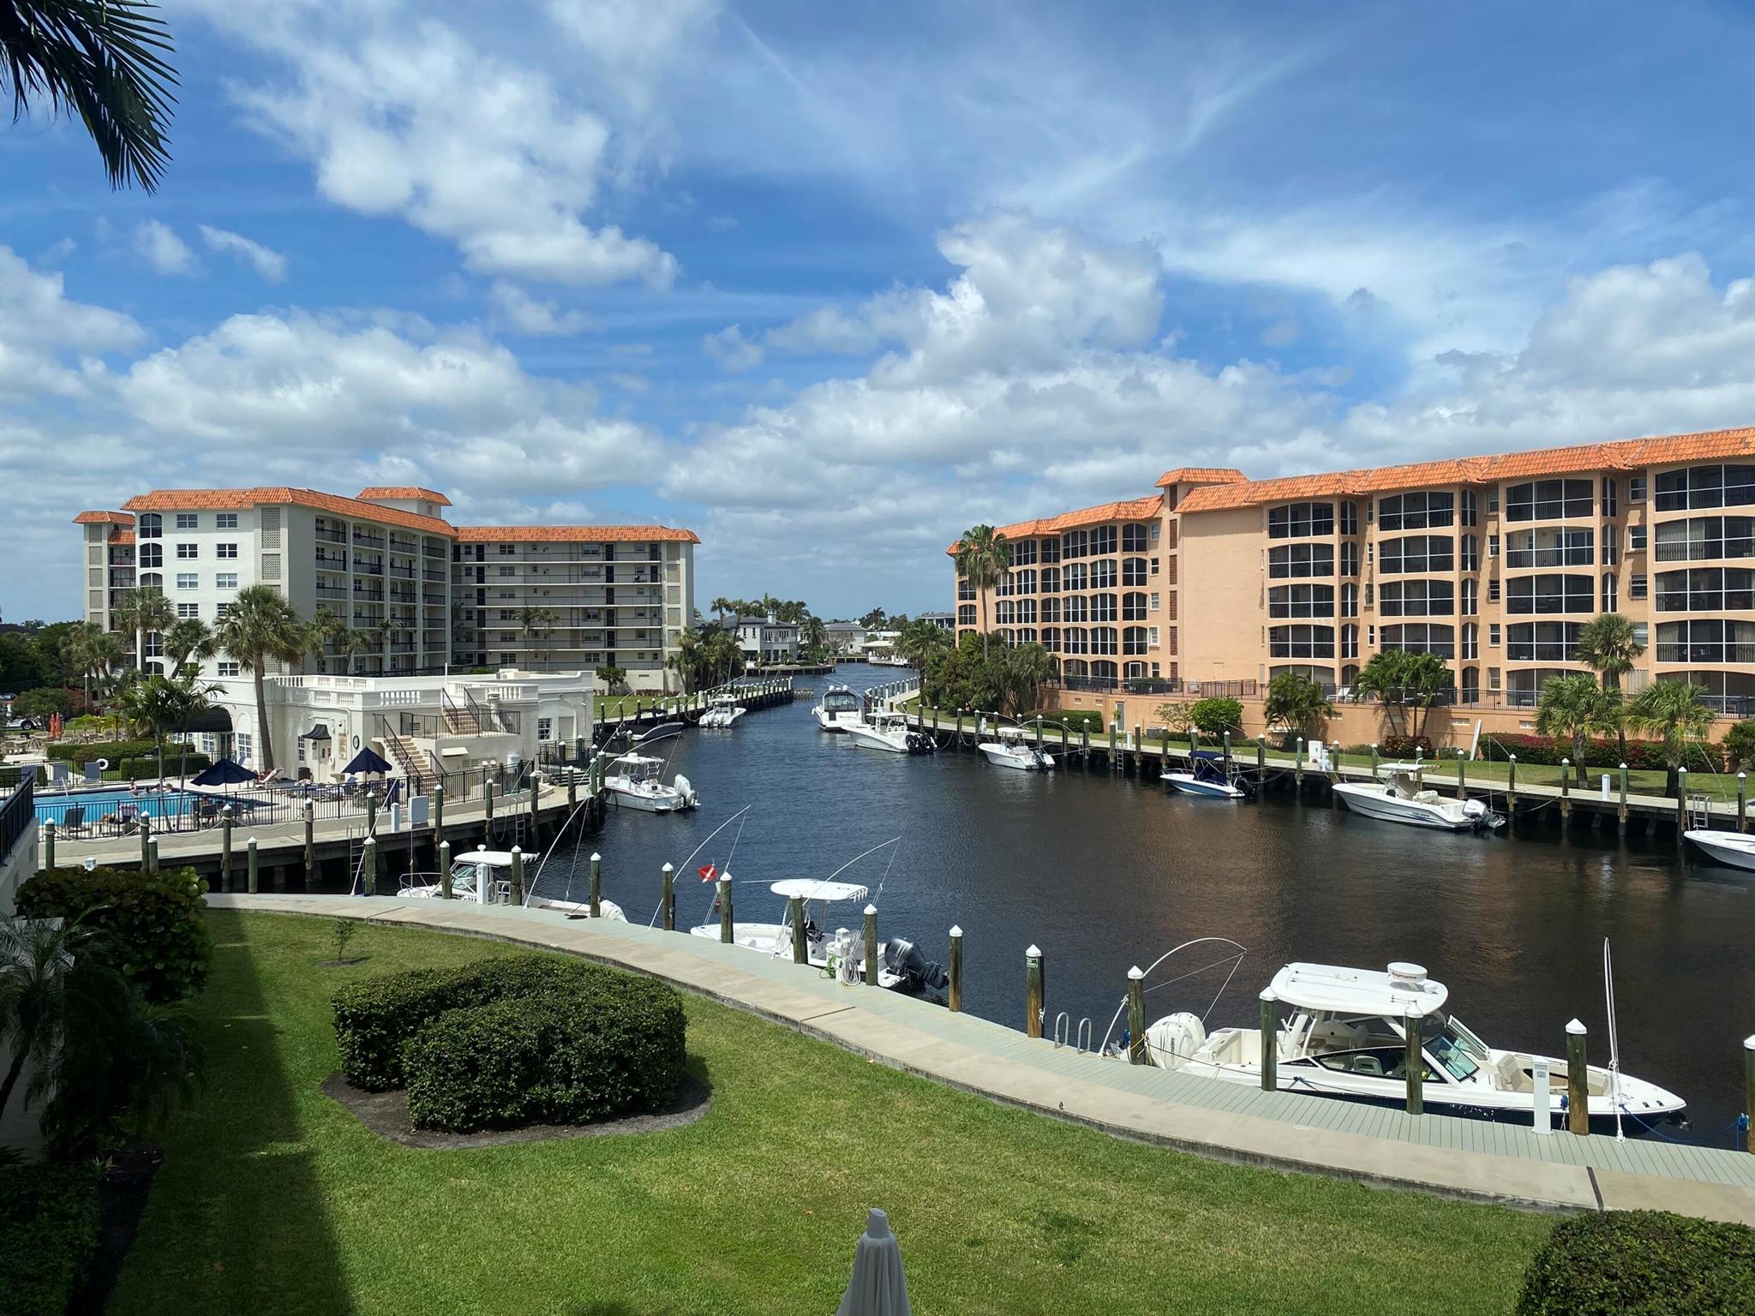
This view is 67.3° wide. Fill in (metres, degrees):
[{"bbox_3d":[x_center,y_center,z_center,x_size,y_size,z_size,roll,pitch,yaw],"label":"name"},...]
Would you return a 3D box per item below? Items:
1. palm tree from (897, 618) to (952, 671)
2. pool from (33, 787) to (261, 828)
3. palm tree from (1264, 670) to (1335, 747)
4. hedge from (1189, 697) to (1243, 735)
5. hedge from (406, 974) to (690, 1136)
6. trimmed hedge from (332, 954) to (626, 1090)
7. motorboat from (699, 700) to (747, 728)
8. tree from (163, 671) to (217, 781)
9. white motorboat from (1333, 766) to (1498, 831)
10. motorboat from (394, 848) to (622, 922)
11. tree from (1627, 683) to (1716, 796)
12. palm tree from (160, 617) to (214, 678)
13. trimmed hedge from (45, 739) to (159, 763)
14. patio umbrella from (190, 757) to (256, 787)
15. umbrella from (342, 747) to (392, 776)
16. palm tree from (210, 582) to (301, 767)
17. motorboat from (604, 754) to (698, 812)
[{"bbox_3d":[5.024,0.252,140.000,5.800,9.000,5.800,0,1,0],"label":"palm tree"},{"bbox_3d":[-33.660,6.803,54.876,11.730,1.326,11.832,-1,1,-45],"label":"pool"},{"bbox_3d":[26.795,3.327,83.640,4.284,4.896,4.284,0,1,18],"label":"palm tree"},{"bbox_3d":[22.352,3.989,87.000,3.500,2.800,3.400,1,2,45],"label":"hedge"},{"bbox_3d":[-5.350,6.354,21.300,4.150,1.600,2.350,-1,1,-16],"label":"hedge"},{"bbox_3d":[-6.856,6.292,23.271,4.800,1.330,1.950,-1,1,-35],"label":"trimmed hedge"},{"bbox_3d":[-14.586,5.333,130.560,2.958,2.856,9.180,0,1,14],"label":"motorboat"},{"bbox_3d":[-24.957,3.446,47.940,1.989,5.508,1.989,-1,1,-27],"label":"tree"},{"bbox_3d":[24.538,6.257,61.071,2.550,2.650,8.150,-1,1,-33],"label":"white motorboat"},{"bbox_3d":[-10.702,6.904,38.435,8.100,2.700,2.550,0,1,23],"label":"motorboat"},{"bbox_3d":[33.840,3.408,56.178,3.300,5.000,3.300,0,1,31],"label":"tree"},{"bbox_3d":[-54.520,1.282,104.000,4.200,8.800,4.200,0,1,0],"label":"palm tree"},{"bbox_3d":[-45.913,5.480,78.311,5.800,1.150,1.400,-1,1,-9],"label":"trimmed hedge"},{"bbox_3d":[-26.657,5.174,53.903,2.500,2.400,2.500,-1,1,-26],"label":"patio umbrella"},{"bbox_3d":[-21.862,4.995,56.500,2.200,2.400,2.200,0,1,0],"label":"umbrella"},{"bbox_3d":[-32.094,1.084,68.544,4.437,9.690,4.437,-1,1,-25],"label":"palm tree"},{"bbox_3d":[-11.650,6.099,65.300,7.500,2.750,2.400,1,1,42],"label":"motorboat"}]

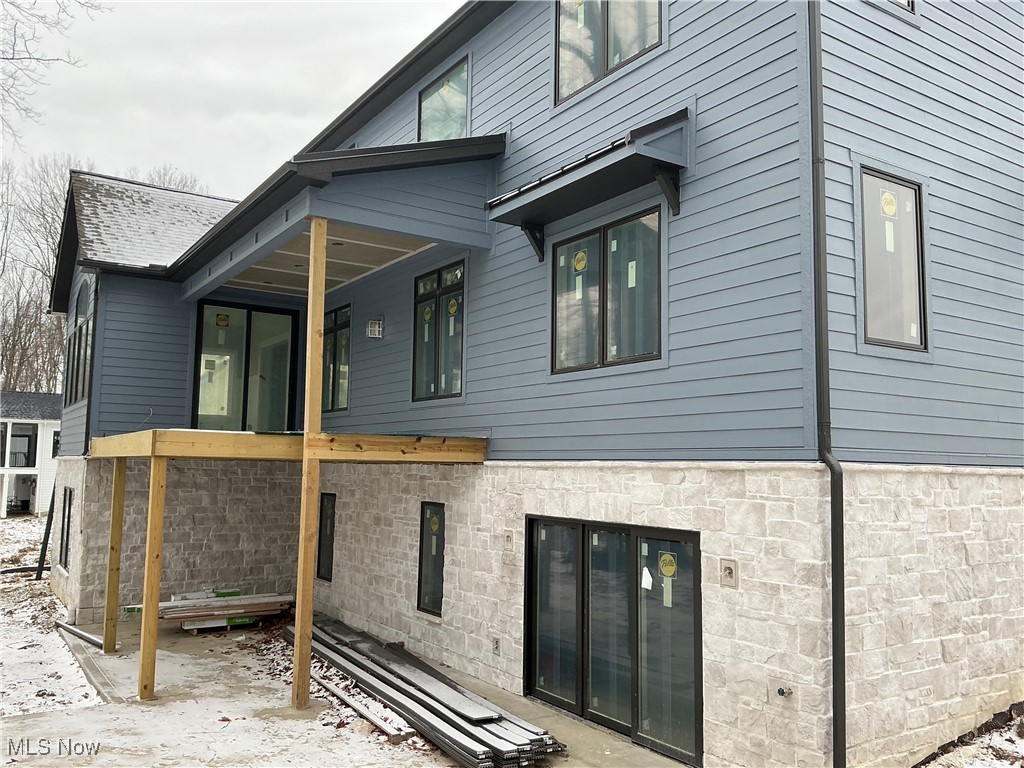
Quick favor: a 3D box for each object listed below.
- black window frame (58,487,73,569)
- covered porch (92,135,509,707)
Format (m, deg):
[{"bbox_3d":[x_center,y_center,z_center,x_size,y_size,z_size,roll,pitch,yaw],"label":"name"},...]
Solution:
[{"bbox_3d":[-8.399,2.710,15.605,0.120,1.475,1.179,4,-7,-34],"label":"black window frame"},{"bbox_3d":[-3.520,0.364,11.878,3.668,6.760,6.602,4,-7,-34],"label":"covered porch"}]

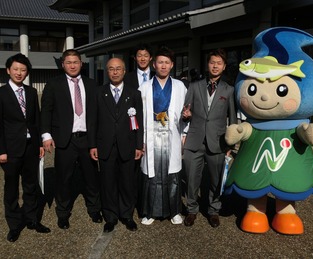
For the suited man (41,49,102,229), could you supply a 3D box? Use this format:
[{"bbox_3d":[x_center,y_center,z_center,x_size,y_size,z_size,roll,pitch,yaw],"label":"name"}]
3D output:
[{"bbox_3d":[-0.859,0.084,3.930,0.556,1.755,0.400,-1,7,-12],"label":"suited man"}]

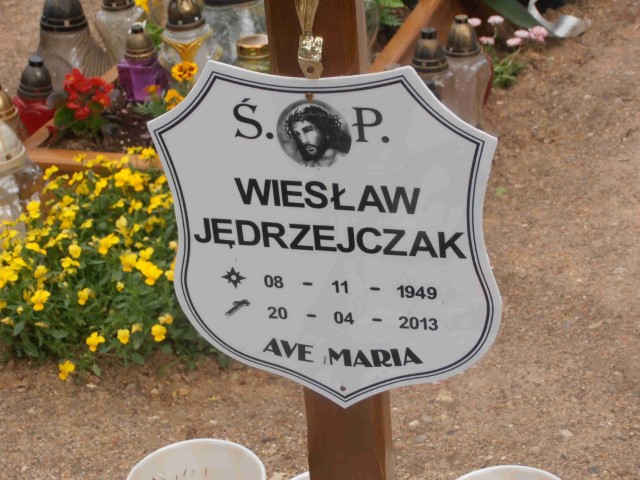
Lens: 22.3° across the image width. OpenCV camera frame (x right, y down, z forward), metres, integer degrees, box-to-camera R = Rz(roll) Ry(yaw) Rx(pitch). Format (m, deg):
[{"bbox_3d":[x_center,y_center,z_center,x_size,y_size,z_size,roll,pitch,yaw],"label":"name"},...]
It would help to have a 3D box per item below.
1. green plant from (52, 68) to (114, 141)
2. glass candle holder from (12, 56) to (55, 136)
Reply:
[{"bbox_3d":[-0.472,-0.268,3.220,0.122,0.135,0.120,-7,25,-8],"label":"green plant"},{"bbox_3d":[-0.592,-0.273,3.400,0.095,0.220,0.095,-8,25,-9],"label":"glass candle holder"}]

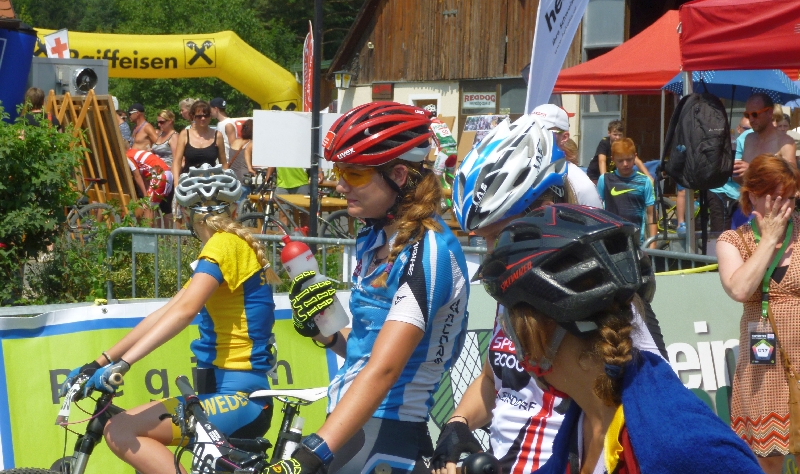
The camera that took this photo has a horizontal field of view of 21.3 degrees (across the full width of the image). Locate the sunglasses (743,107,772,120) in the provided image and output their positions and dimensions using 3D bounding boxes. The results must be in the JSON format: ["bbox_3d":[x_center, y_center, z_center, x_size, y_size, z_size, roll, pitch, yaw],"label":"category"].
[{"bbox_3d":[2.192,-0.755,13.000,0.140,0.047,0.145,-17,12,-28],"label":"sunglasses"}]

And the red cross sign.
[{"bbox_3d":[-3.844,-2.131,24.000,0.220,0.250,0.025,-12,4,-7],"label":"red cross sign"}]

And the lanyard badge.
[{"bbox_3d":[1.260,0.189,7.250,0.155,0.490,0.110,1,4,-5],"label":"lanyard badge"}]

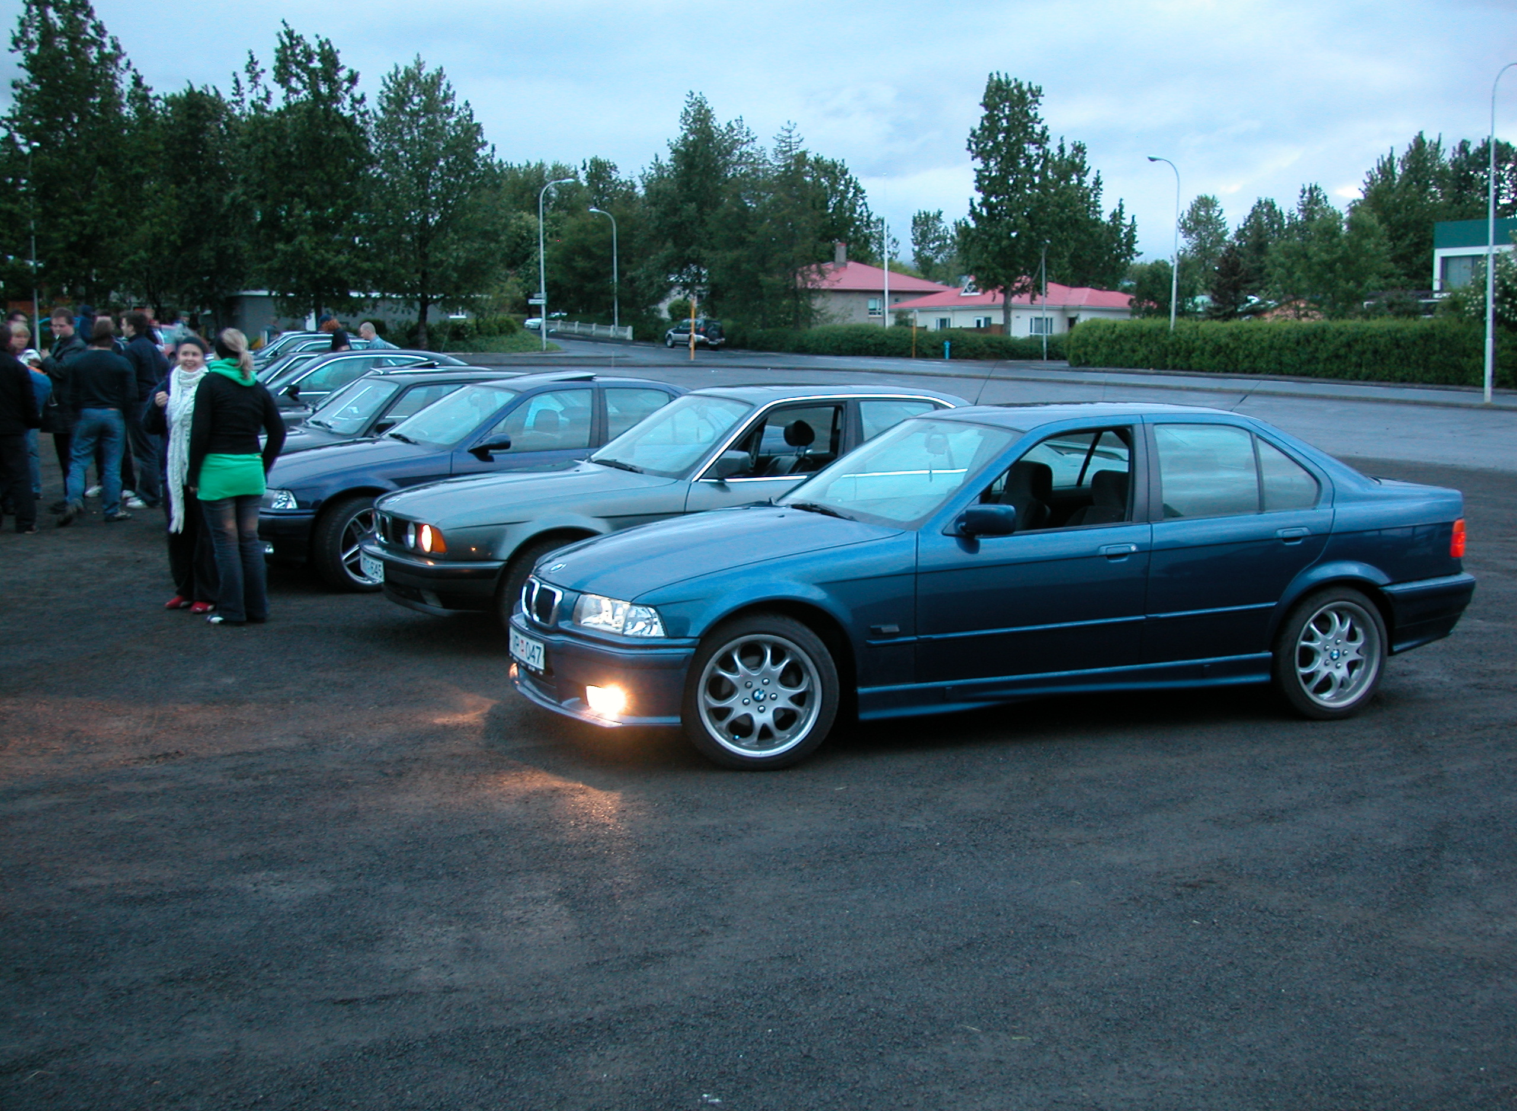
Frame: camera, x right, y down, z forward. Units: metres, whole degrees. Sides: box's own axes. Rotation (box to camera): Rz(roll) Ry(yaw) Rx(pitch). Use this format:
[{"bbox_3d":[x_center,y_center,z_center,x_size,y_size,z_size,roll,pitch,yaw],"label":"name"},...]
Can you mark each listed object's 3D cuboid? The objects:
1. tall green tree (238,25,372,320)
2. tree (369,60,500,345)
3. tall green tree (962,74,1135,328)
[{"bbox_3d":[-19.174,-15.515,76.000,5.800,13.700,5.600,0,7,0],"label":"tall green tree"},{"bbox_3d":[-14.580,-15.713,80.675,5.906,12.877,6.000,-1,7,-10],"label":"tree"},{"bbox_3d":[14.284,-16.999,88.574,8.529,13.050,7.200,1,7,9],"label":"tall green tree"}]

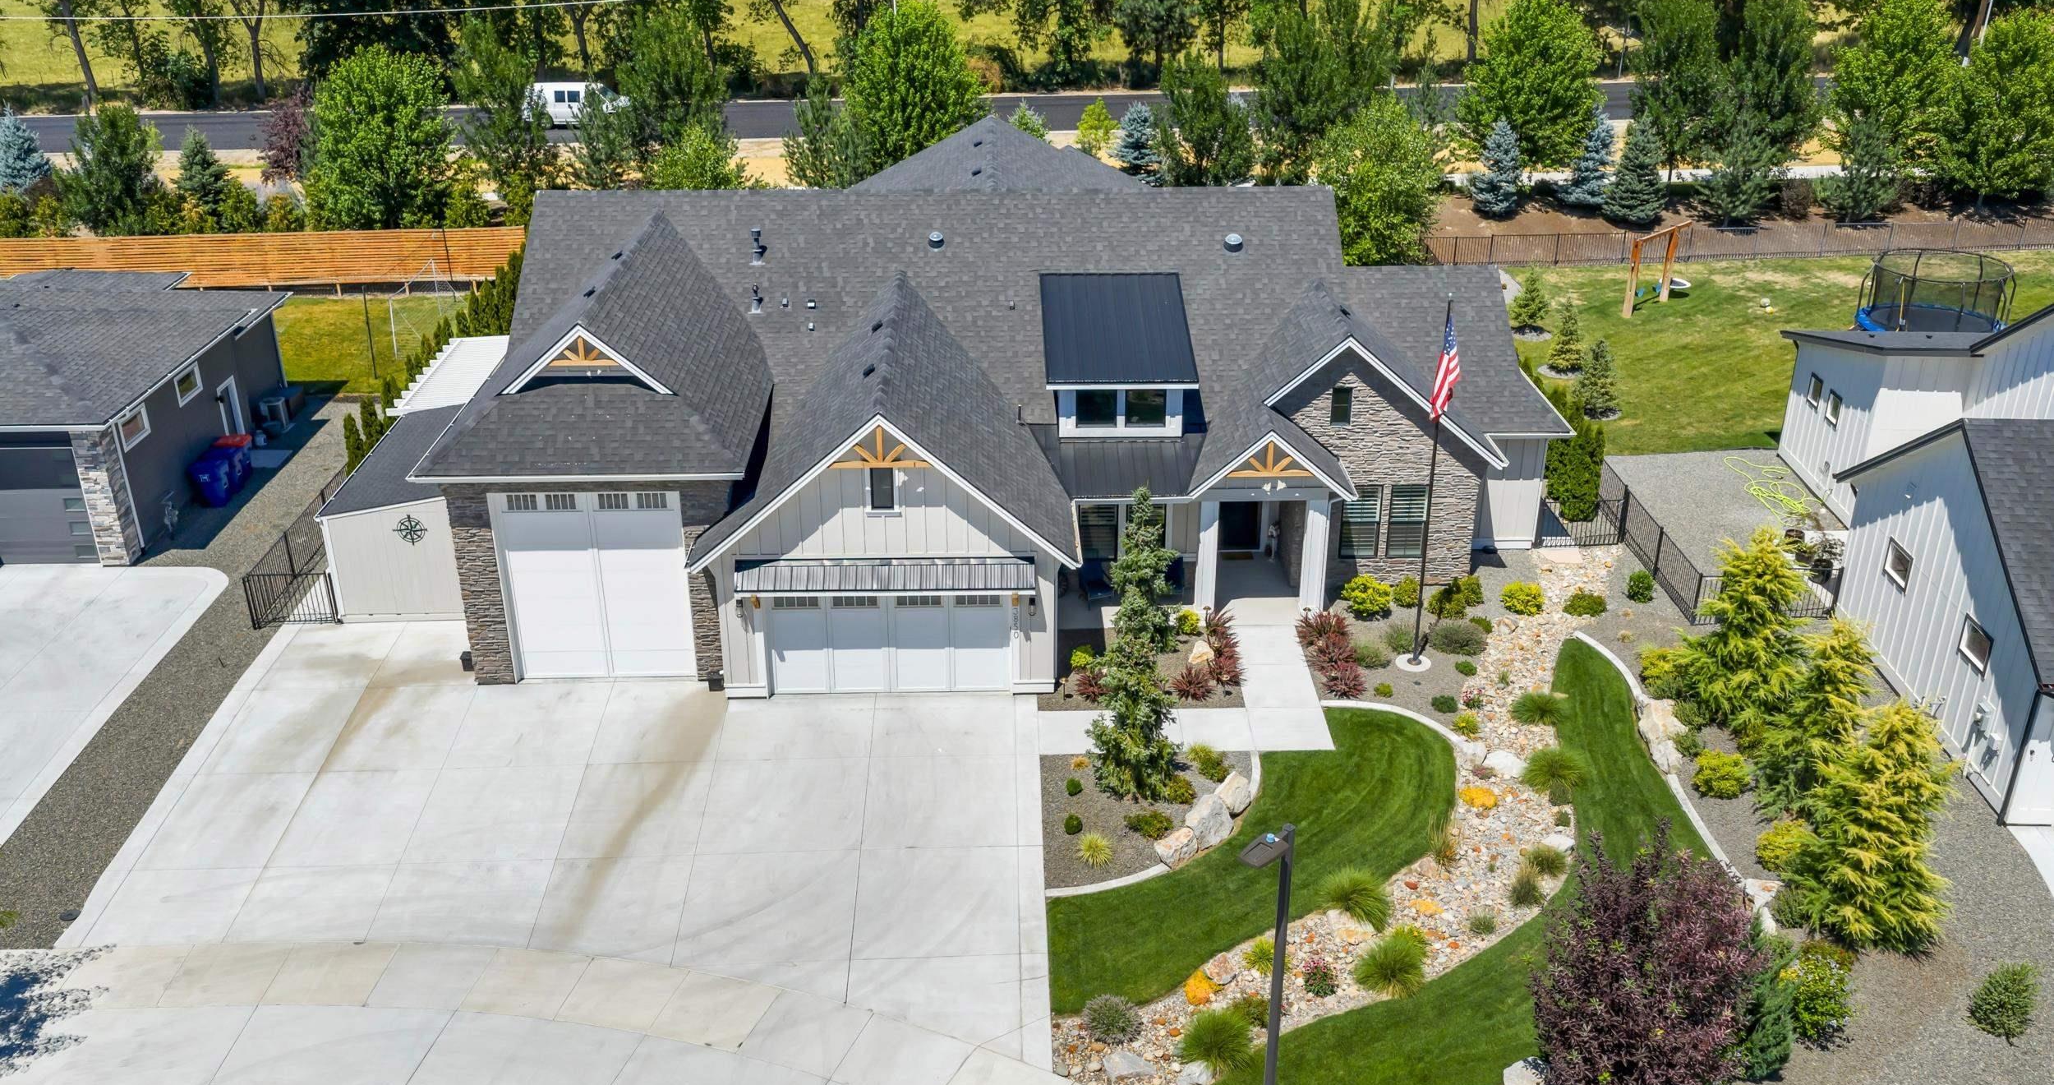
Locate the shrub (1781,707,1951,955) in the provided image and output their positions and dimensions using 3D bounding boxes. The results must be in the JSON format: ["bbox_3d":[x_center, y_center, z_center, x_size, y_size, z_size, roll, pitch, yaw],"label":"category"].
[{"bbox_3d":[13.457,4.271,25.300,2.550,3.650,2.500,0,25,0],"label":"shrub"}]

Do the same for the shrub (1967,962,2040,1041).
[{"bbox_3d":[14.525,6.801,23.732,0.920,1.050,0.920,-1,25,-1],"label":"shrub"}]

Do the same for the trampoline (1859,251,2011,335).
[{"bbox_3d":[28.326,-7.192,49.811,4.700,2.700,4.700,0,25,0],"label":"trampoline"}]

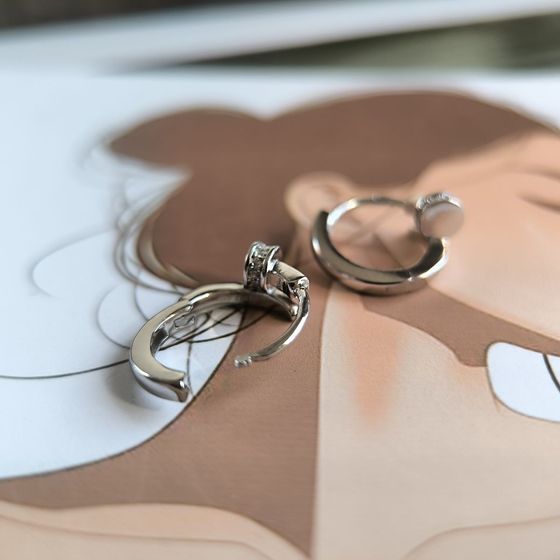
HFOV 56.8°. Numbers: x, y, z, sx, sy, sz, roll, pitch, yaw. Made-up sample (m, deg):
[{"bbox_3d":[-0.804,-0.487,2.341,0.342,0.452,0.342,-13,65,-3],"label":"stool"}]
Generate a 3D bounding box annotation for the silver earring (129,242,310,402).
[{"bbox_3d":[-0.006,0.004,0.056,0.020,0.006,0.011,-29,50,-29],"label":"silver earring"}]

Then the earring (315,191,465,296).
[{"bbox_3d":[0.014,-0.006,0.068,0.019,0.005,0.016,-12,43,-13],"label":"earring"}]

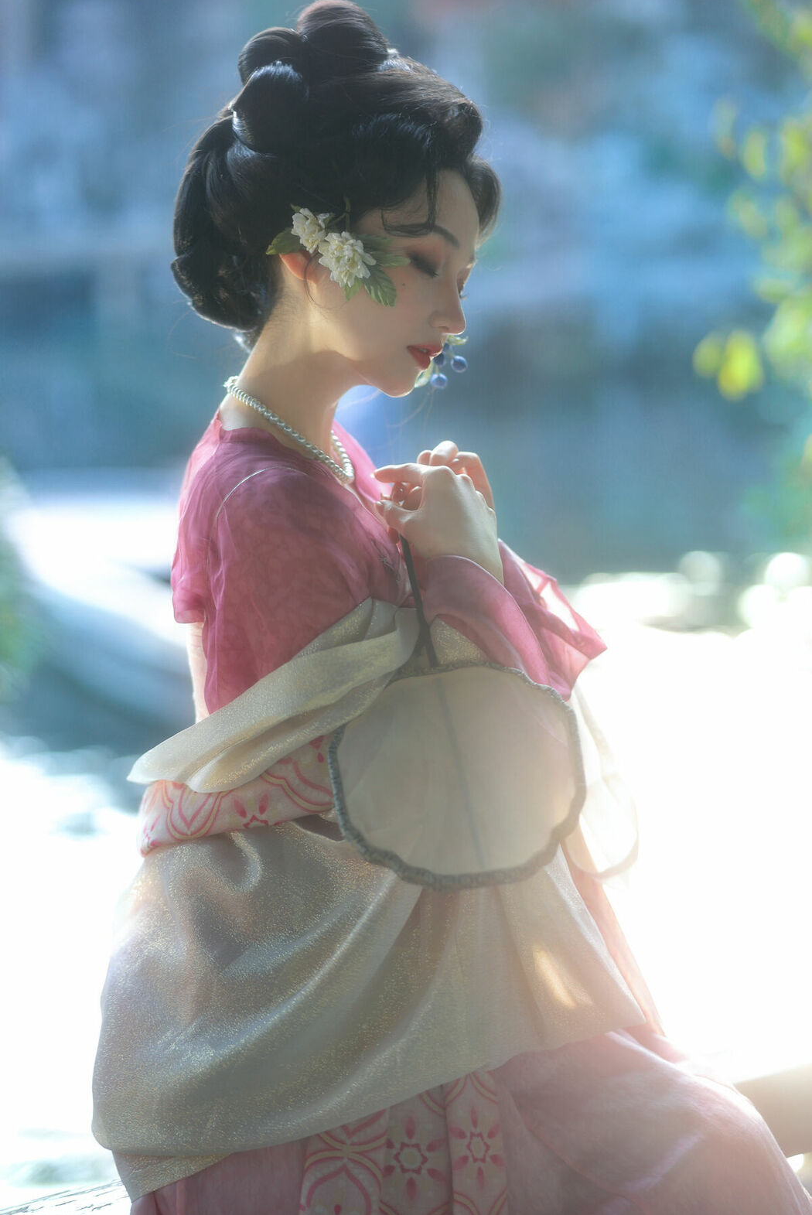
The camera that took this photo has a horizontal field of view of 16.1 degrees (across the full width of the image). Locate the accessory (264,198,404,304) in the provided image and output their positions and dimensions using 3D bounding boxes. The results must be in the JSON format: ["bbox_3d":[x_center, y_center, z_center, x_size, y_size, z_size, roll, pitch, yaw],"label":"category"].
[{"bbox_3d":[-0.054,-0.278,2.260,0.112,0.072,0.042,21,0,19],"label":"accessory"}]

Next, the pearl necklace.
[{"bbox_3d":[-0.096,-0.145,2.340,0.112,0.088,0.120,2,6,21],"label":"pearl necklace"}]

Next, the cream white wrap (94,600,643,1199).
[{"bbox_3d":[-0.032,0.230,2.330,0.390,0.465,0.420,2,6,21],"label":"cream white wrap"}]

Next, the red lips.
[{"bbox_3d":[0.018,-0.201,2.300,0.020,0.021,0.046,26,3,22],"label":"red lips"}]

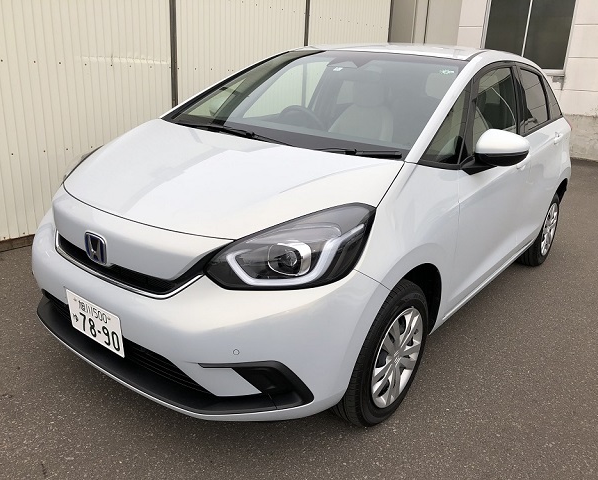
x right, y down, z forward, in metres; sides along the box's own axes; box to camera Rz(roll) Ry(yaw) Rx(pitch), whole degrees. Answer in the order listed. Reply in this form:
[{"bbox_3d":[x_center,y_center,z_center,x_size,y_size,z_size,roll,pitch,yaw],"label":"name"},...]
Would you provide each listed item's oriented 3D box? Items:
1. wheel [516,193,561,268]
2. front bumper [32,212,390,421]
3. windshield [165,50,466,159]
[{"bbox_3d":[1.899,-0.095,4.082,0.190,0.600,0.600,16,22,35],"label":"wheel"},{"bbox_3d":[-0.528,0.226,2.142,1.660,0.570,0.680,16,22,35],"label":"front bumper"},{"bbox_3d":[0.073,-0.736,2.591,1.420,0.090,1.070,16,46,35],"label":"windshield"}]

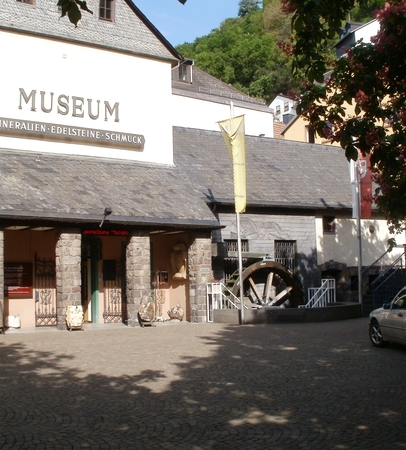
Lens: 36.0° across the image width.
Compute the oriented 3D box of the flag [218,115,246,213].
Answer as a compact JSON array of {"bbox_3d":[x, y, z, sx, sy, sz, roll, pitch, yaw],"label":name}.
[{"bbox_3d":[1.023,-2.110,21.414,0.320,3.150,1.200,3,-7,-40],"label":"flag"}]

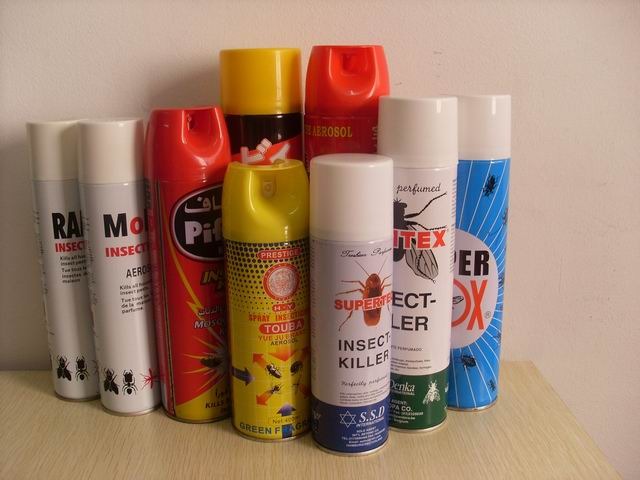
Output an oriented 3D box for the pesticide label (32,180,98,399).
[{"bbox_3d":[-0.233,0.044,0.666,0.053,0.207,0.053,9,16,37],"label":"pesticide label"}]

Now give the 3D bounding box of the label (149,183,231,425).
[{"bbox_3d":[-0.111,0.049,0.629,0.072,0.215,0.072,-1,13,0],"label":"label"}]

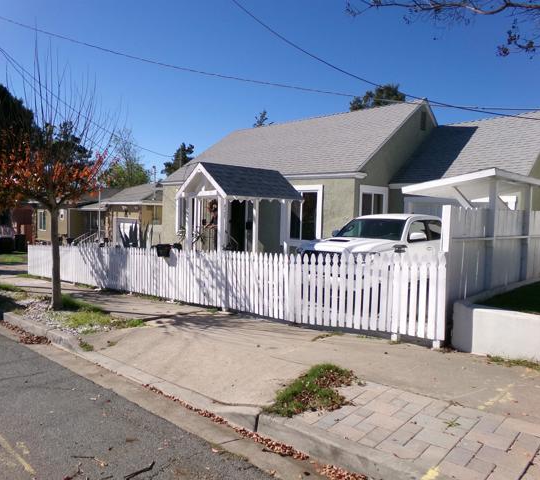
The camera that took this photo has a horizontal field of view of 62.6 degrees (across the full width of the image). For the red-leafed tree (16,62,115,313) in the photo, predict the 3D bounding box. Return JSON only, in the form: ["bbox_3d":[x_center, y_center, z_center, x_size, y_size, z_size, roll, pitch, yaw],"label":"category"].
[{"bbox_3d":[-4.076,-1.038,8.765,2.050,4.833,2.050,4,4,42],"label":"red-leafed tree"}]

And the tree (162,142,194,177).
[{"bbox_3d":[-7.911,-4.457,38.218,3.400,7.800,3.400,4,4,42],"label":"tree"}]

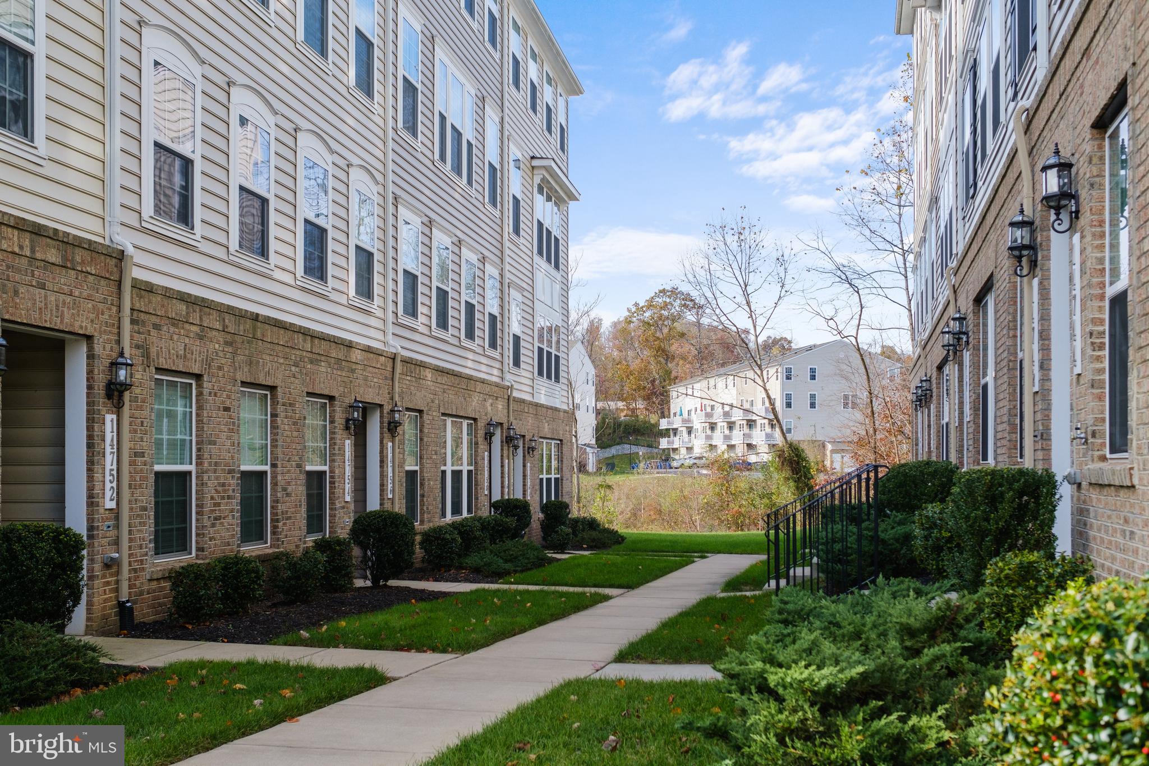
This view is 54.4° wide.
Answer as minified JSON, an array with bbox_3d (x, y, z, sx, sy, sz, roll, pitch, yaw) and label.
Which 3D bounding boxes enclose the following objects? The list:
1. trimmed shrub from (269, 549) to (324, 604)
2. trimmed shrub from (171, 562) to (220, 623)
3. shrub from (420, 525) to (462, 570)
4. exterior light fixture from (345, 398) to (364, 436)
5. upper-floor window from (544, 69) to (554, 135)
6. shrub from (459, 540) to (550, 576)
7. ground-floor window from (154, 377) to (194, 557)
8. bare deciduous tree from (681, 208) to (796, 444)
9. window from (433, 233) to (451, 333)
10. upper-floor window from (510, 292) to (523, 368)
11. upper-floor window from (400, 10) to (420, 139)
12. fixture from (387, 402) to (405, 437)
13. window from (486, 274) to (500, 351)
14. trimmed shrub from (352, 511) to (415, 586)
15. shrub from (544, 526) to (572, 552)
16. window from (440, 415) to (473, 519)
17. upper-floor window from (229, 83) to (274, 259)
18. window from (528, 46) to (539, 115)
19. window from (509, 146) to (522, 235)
[{"bbox_3d":[-3.275,2.276,13.167,0.565,0.595,0.605,0,-2,11],"label":"trimmed shrub"},{"bbox_3d":[-3.544,1.964,10.450,0.480,0.559,0.480,0,-3,11],"label":"trimmed shrub"},{"bbox_3d":[-2.220,2.721,18.600,0.700,0.740,0.700,0,-2,0],"label":"shrub"},{"bbox_3d":[-2.847,0.437,14.599,0.230,0.490,0.190,0,-3,11],"label":"exterior light fixture"},{"bbox_3d":[-0.672,-7.307,29.322,0.120,1.614,1.009,0,-2,11],"label":"upper-floor window"},{"bbox_3d":[-1.039,2.580,16.900,0.880,0.380,2.200,0,-2,11],"label":"shrub"},{"bbox_3d":[-4.187,0.897,11.629,0.100,1.850,0.860,0,-2,11],"label":"ground-floor window"},{"bbox_3d":[6.845,-1.492,46.414,4.843,11.503,4.641,0,-2,0],"label":"bare deciduous tree"},{"bbox_3d":[-2.423,-1.781,20.465,0.100,1.700,1.000,0,-2,11],"label":"window"},{"bbox_3d":[-1.228,-1.087,23.599,0.110,1.589,0.980,0,-2,11],"label":"upper-floor window"},{"bbox_3d":[-2.516,-4.680,17.056,0.110,1.815,0.973,0,-2,11],"label":"upper-floor window"},{"bbox_3d":[-2.787,0.573,17.380,0.250,0.550,0.220,0,-2,11],"label":"fixture"},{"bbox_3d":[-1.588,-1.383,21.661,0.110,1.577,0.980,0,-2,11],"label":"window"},{"bbox_3d":[-2.439,2.102,14.250,0.820,0.974,0.820,0,-3,11],"label":"trimmed shrub"},{"bbox_3d":[-0.371,3.693,26.400,0.620,0.620,0.620,0,-2,11],"label":"shrub"},{"bbox_3d":[-2.284,1.652,21.694,0.120,1.917,2.220,0,-2,11],"label":"window"},{"bbox_3d":[-3.502,-2.201,12.160,0.110,1.737,1.007,0,-2,11],"label":"upper-floor window"},{"bbox_3d":[-1.002,-7.446,27.647,0.120,1.614,1.009,0,-2,11],"label":"window"},{"bbox_3d":[-1.351,-4.401,25.900,0.100,1.920,1.020,0,-2,11],"label":"window"}]

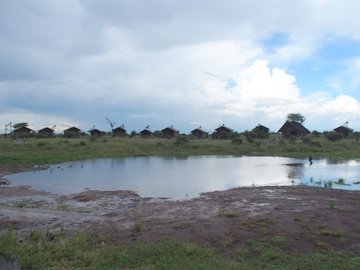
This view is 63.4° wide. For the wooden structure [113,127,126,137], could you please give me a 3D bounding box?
[{"bbox_3d":[-19.114,-0.790,92.000,4.308,3.077,4.800,0,0,-15],"label":"wooden structure"}]

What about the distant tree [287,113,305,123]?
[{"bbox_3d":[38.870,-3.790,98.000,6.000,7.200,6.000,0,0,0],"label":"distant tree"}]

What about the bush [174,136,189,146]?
[{"bbox_3d":[0.240,1.130,47.000,2.300,1.600,2.100,0,0,0],"label":"bush"}]

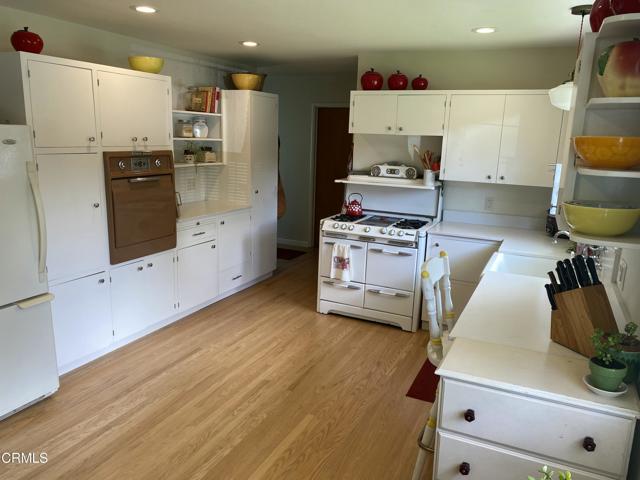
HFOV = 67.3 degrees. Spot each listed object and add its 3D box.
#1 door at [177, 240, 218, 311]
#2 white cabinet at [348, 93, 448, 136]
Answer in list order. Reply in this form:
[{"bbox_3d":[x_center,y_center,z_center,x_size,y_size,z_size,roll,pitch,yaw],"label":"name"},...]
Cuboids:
[{"bbox_3d":[-1.140,0.309,4.508,0.025,0.554,0.545,8,14,26],"label":"door"},{"bbox_3d":[0.751,-1.171,4.466,0.880,0.382,0.332,7,13,25],"label":"white cabinet"}]

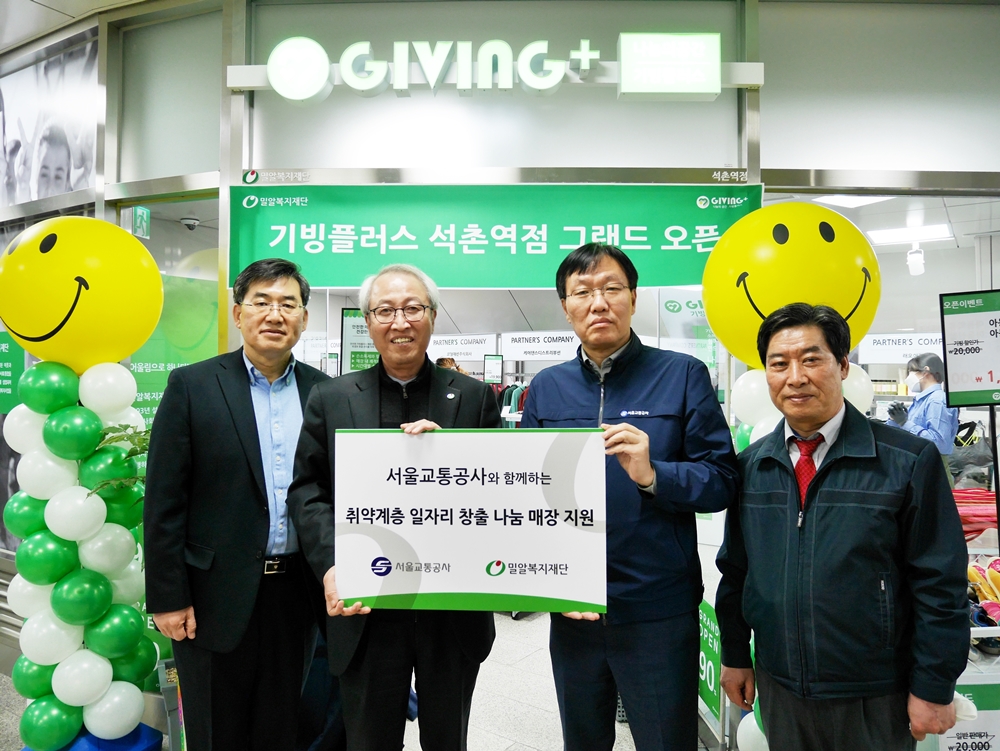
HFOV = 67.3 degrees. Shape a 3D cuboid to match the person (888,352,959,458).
[{"bbox_3d":[2.460,0.680,4.350,0.400,1.630,0.460,0,0,16],"label":"person"}]

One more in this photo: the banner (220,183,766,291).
[{"bbox_3d":[-0.013,-0.562,3.030,2.140,0.415,0.020,0,0,-1],"label":"banner"}]

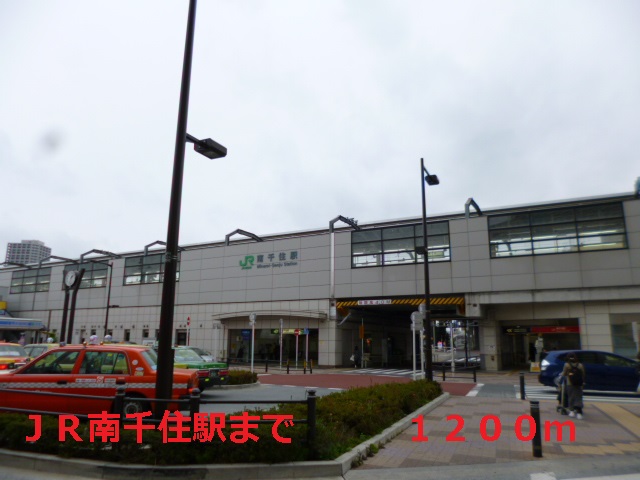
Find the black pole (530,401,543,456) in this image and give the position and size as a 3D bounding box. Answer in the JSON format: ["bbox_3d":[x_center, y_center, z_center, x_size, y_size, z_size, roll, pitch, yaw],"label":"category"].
[{"bbox_3d":[3.471,3.011,7.134,0.127,0.810,0.127,1,-13,0],"label":"black pole"}]

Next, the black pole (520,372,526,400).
[{"bbox_3d":[6.319,4.584,13.882,0.140,0.800,0.140,1,-13,0],"label":"black pole"}]

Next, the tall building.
[{"bbox_3d":[-304.771,51.831,454.502,30.000,104.261,24.000,-3,-14,14],"label":"tall building"}]

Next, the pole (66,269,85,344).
[{"bbox_3d":[-12.831,4.179,23.129,0.450,5.450,0.270,1,-13,0],"label":"pole"}]

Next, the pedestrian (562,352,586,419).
[{"bbox_3d":[6.086,3.457,10.690,0.500,1.530,0.420,-1,-13,5],"label":"pedestrian"}]

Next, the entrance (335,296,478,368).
[{"bbox_3d":[6.115,6.734,32.391,10.023,5.068,2.500,-5,-14,24],"label":"entrance"}]

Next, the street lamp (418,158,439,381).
[{"bbox_3d":[4.429,1.253,18.070,0.450,9.162,1.870,-6,-15,27],"label":"street lamp"}]

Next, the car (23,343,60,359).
[{"bbox_3d":[-11.289,5.124,18.493,4.650,1.520,1.690,1,-13,-2],"label":"car"}]

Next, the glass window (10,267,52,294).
[{"bbox_3d":[-32.471,4.654,49.850,6.607,2.603,0.200,-5,-14,24],"label":"glass window"}]

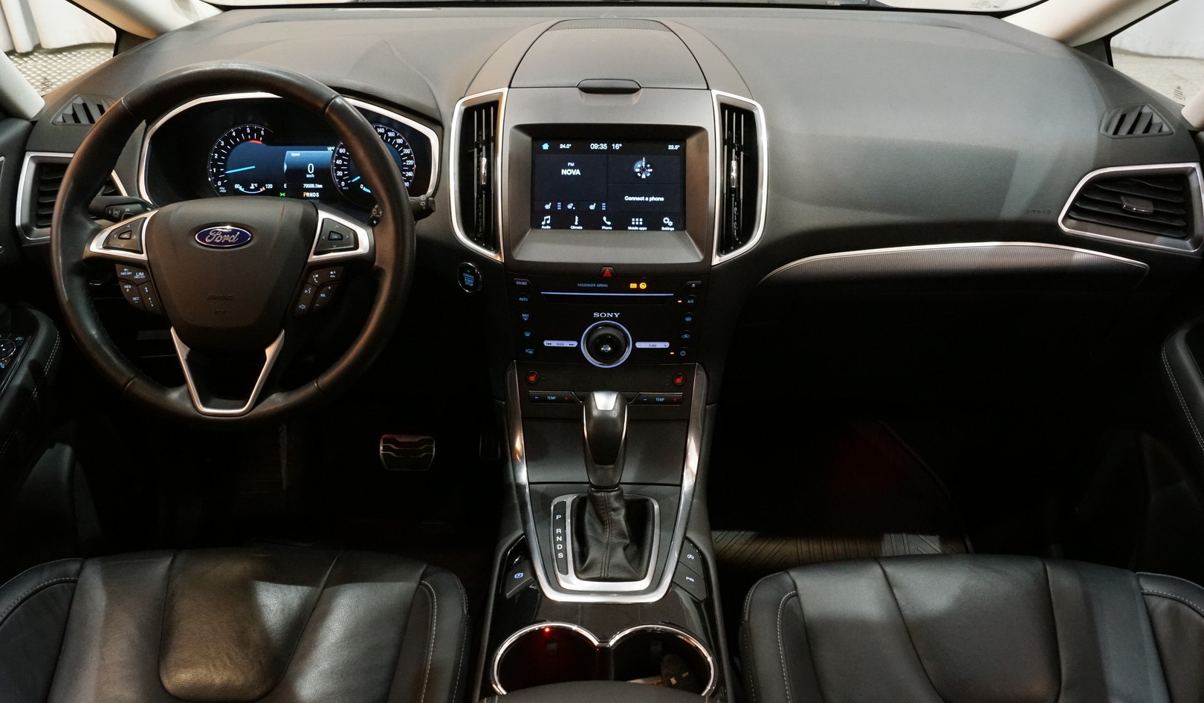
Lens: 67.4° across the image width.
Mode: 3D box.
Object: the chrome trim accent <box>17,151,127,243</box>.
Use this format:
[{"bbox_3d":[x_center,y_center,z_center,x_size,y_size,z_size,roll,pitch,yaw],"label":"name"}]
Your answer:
[{"bbox_3d":[-0.605,-0.179,1.045,0.137,0.107,0.035,-2,13,-4],"label":"chrome trim accent"}]

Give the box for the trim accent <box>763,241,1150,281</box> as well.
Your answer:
[{"bbox_3d":[0.415,-0.104,1.055,0.450,0.050,0.045,0,17,0],"label":"trim accent"}]

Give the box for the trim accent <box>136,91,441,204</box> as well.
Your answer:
[{"bbox_3d":[-0.366,-0.236,1.060,0.352,0.135,0.040,1,7,0],"label":"trim accent"}]

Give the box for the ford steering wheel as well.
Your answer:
[{"bbox_3d":[-0.377,-0.114,0.943,0.372,0.370,0.100,0,2,0],"label":"ford steering wheel"}]

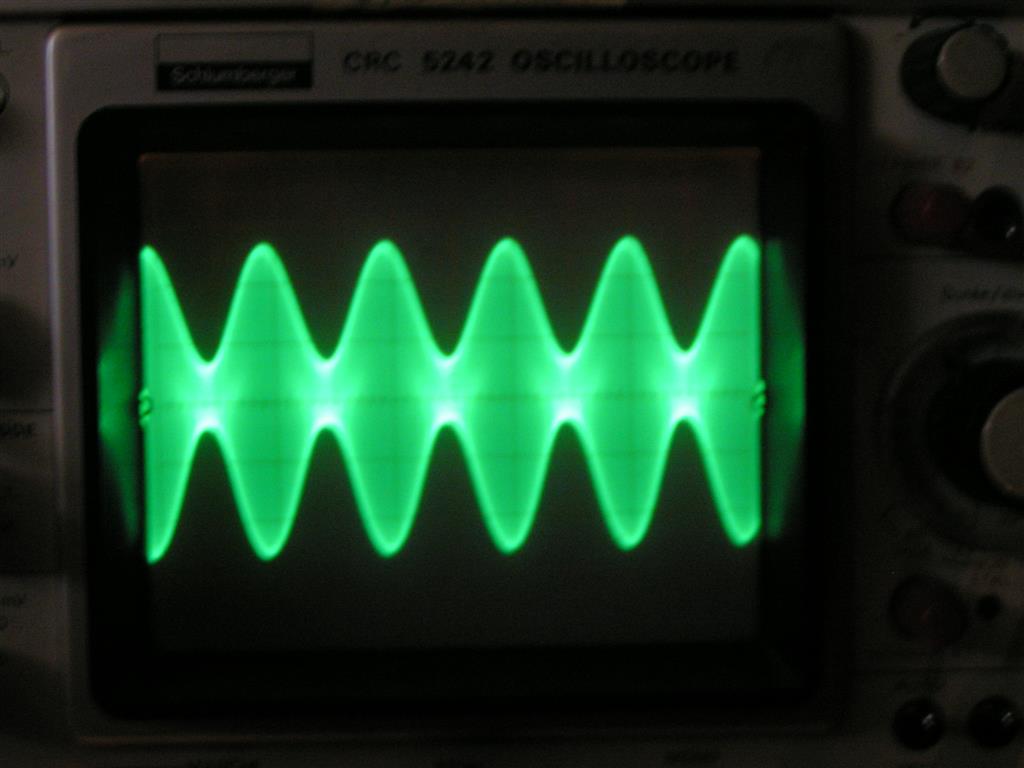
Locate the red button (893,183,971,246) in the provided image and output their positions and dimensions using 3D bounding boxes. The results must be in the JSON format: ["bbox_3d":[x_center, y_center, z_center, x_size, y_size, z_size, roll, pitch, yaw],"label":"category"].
[{"bbox_3d":[0.066,-0.027,0.292,0.010,0.010,0.009,-1,5,-1],"label":"red button"}]

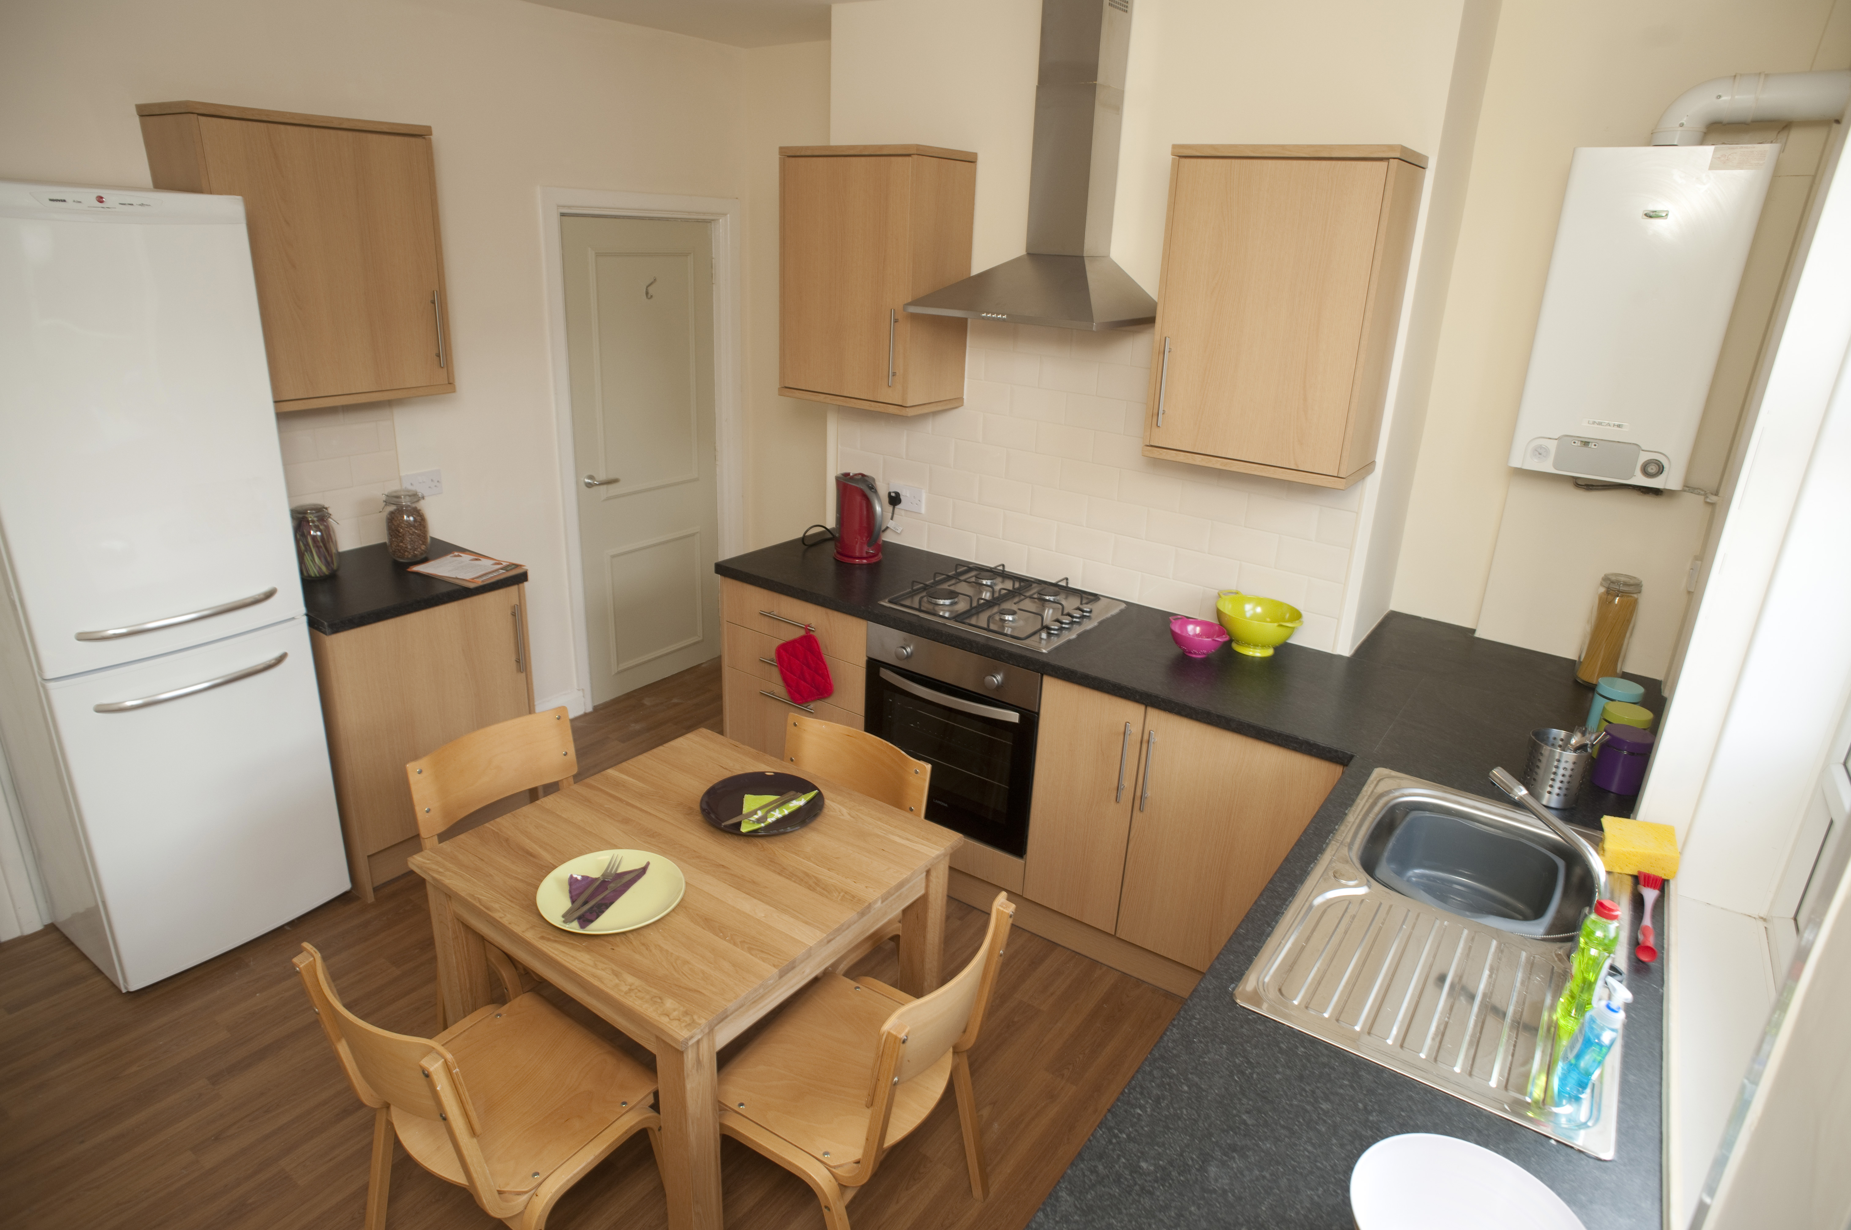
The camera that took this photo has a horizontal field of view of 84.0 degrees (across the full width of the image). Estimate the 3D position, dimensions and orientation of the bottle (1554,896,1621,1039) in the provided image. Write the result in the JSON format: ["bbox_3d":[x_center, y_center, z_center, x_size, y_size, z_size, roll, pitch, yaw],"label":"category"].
[{"bbox_3d":[0.991,0.516,1.528,0.058,0.212,0.070,21,28,39],"label":"bottle"}]

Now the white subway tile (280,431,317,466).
[{"bbox_3d":[-1.968,-0.511,3.148,0.008,0.100,0.200,16,25,32],"label":"white subway tile"}]

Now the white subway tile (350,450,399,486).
[{"bbox_3d":[-1.887,-0.502,3.522,0.010,0.100,0.163,16,24,32],"label":"white subway tile"}]

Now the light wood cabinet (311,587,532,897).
[{"bbox_3d":[-1.713,0.317,3.344,0.565,0.873,0.610,16,25,32],"label":"light wood cabinet"}]

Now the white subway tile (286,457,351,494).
[{"bbox_3d":[-1.931,-0.439,3.277,0.010,0.100,0.200,16,25,32],"label":"white subway tile"}]

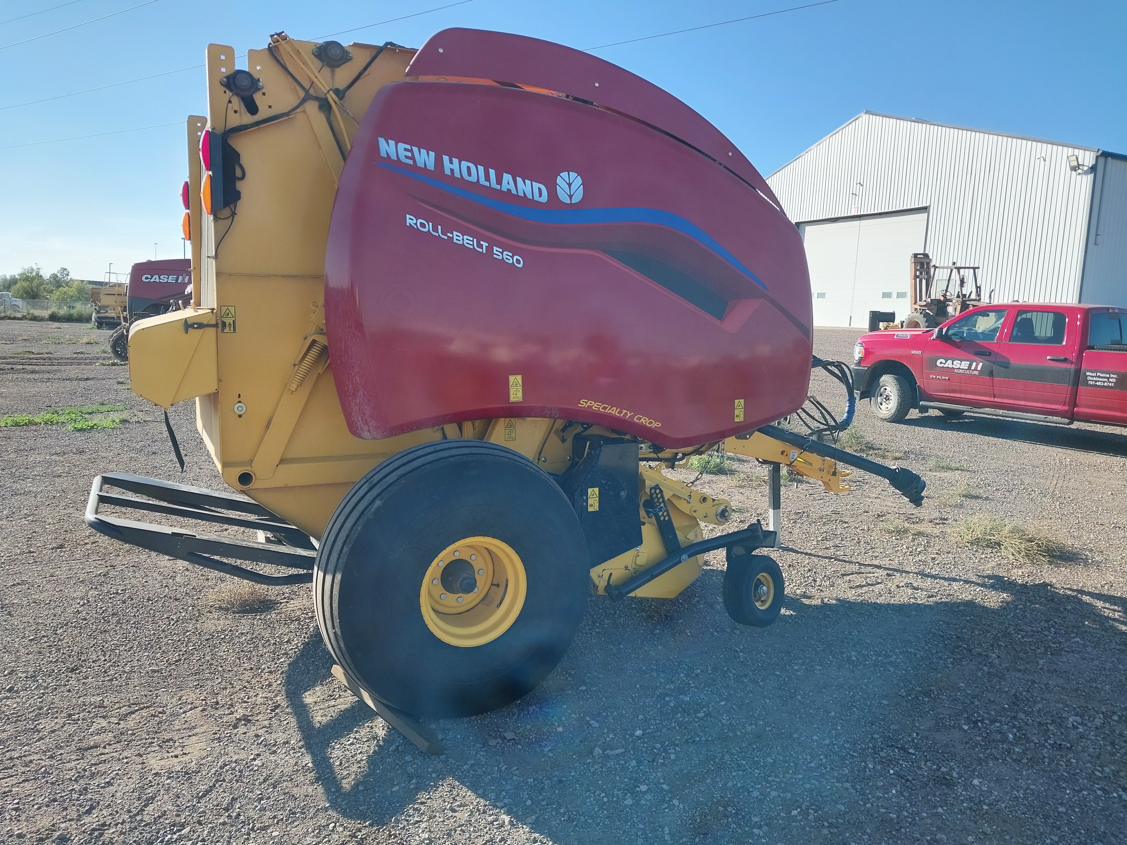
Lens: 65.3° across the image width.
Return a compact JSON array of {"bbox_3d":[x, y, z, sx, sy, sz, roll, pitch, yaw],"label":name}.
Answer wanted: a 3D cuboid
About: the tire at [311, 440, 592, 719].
[{"bbox_3d":[-0.464,0.643,3.737,1.140,1.140,0.530,-1,8,-26],"label":"tire"}]

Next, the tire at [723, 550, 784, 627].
[{"bbox_3d":[1.017,0.885,4.670,0.375,0.375,0.155,-4,10,-40],"label":"tire"}]

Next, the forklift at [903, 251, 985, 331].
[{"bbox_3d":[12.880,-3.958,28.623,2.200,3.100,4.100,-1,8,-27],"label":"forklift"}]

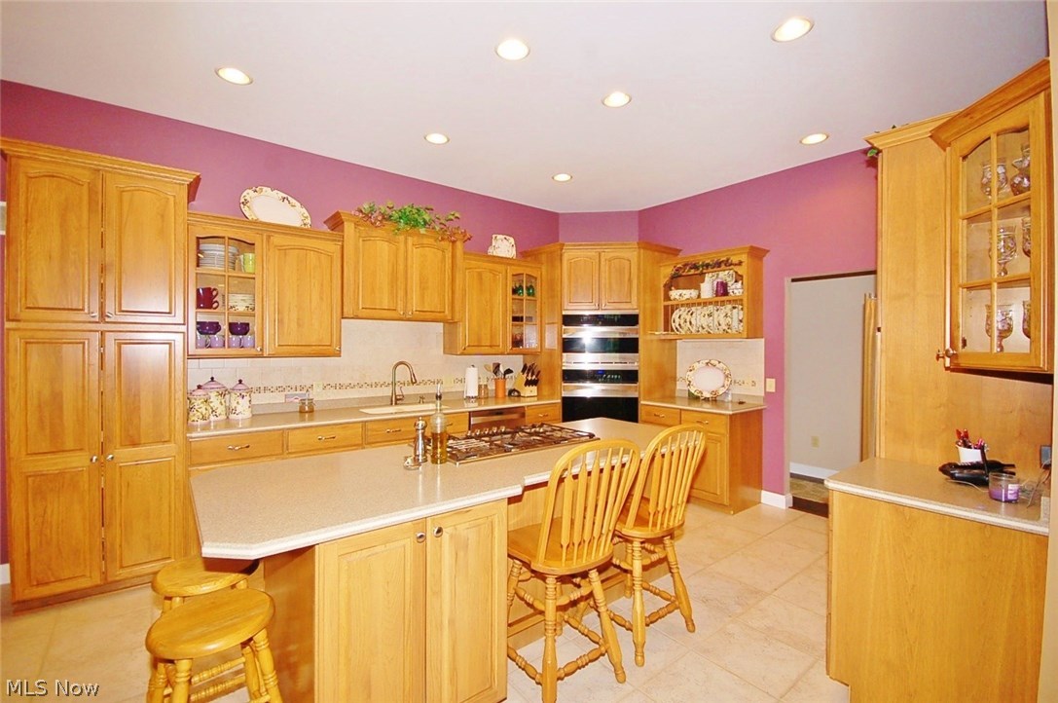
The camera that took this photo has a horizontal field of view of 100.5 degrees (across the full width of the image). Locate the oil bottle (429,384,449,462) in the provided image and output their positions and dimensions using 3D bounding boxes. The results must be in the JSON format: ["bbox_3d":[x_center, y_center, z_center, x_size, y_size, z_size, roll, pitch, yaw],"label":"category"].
[{"bbox_3d":[-0.451,0.355,2.193,0.077,0.384,0.077,0,1,-37],"label":"oil bottle"}]

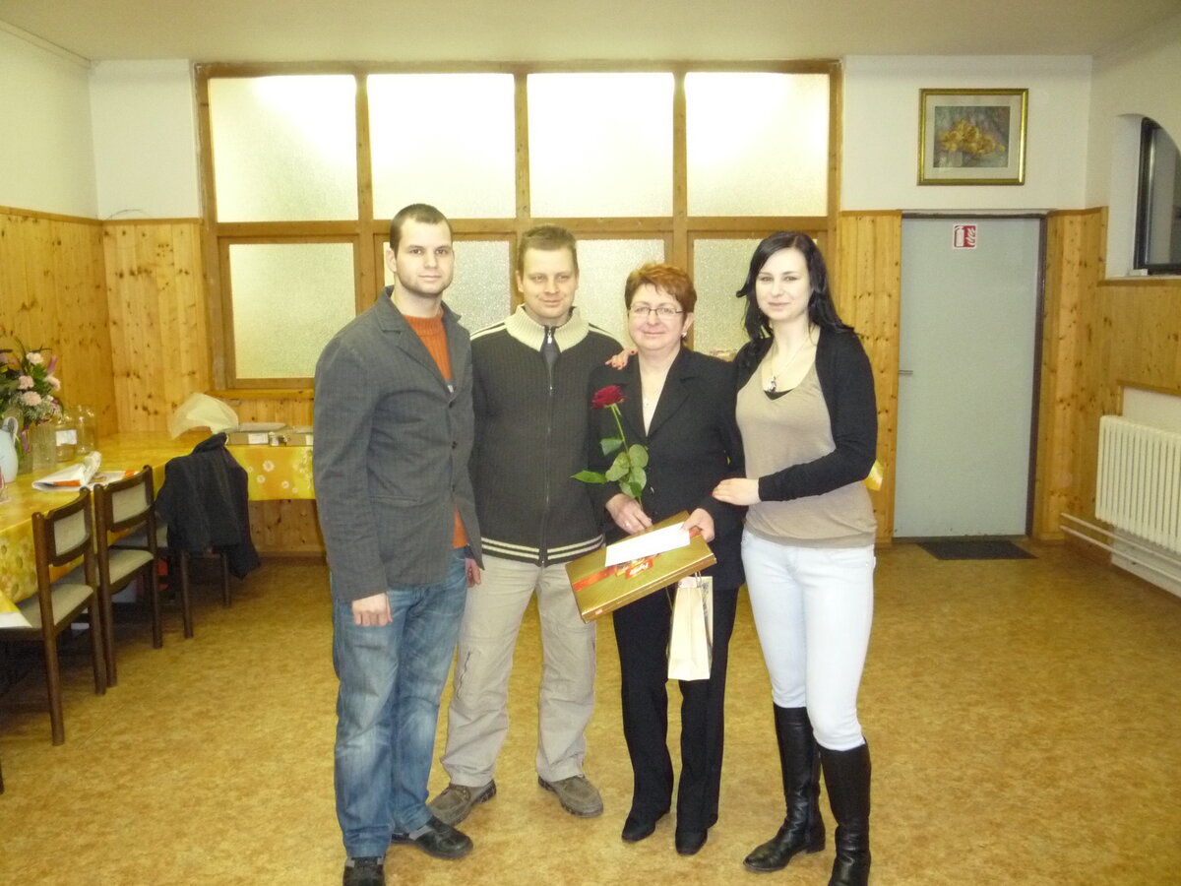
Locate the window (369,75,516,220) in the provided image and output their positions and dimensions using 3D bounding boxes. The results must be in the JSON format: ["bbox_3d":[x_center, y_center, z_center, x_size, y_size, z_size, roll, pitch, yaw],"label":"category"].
[{"bbox_3d":[-0.878,-1.770,6.124,0.862,0.840,0.050,-1,8,-2],"label":"window"}]

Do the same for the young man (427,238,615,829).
[{"bbox_3d":[-0.186,0.240,3.087,0.560,1.750,0.400,-1,8,-3],"label":"young man"}]

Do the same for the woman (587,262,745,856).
[{"bbox_3d":[0.214,0.316,2.938,0.480,1.630,0.420,0,8,8],"label":"woman"}]

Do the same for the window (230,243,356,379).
[{"bbox_3d":[-1.794,-0.800,6.228,0.747,0.805,0.050,-1,8,-2],"label":"window"}]

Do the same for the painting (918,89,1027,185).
[{"bbox_3d":[2.314,-1.846,6.179,0.656,0.562,0.030,-1,8,-2],"label":"painting"}]

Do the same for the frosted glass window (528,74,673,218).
[{"bbox_3d":[0.068,-1.785,6.152,0.865,0.839,0.050,-1,8,-2],"label":"frosted glass window"}]

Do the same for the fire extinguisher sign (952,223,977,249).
[{"bbox_3d":[2.307,-1.270,6.298,0.147,0.144,0.005,-1,8,-2],"label":"fire extinguisher sign"}]

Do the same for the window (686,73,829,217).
[{"bbox_3d":[1.010,-1.795,6.181,0.864,0.839,0.050,-1,8,-2],"label":"window"}]

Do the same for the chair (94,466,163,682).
[{"bbox_3d":[-2.205,0.550,4.360,0.520,0.840,0.490,-1,8,-2],"label":"chair"}]

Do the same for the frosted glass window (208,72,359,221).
[{"bbox_3d":[-1.816,-1.749,6.098,0.858,0.843,0.050,-1,8,-2],"label":"frosted glass window"}]

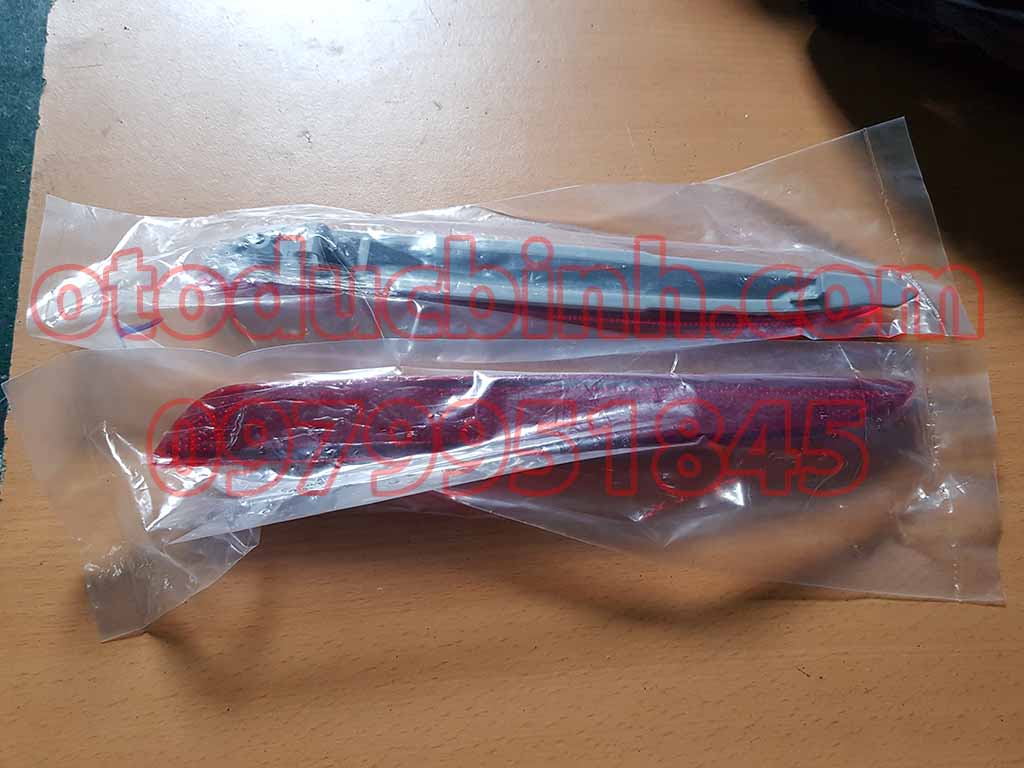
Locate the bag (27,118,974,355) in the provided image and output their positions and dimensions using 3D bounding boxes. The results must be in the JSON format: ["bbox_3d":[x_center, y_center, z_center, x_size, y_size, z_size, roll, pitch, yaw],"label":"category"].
[{"bbox_3d":[-0.007,-0.078,0.414,0.507,0.038,0.121,-2,77,0],"label":"bag"}]

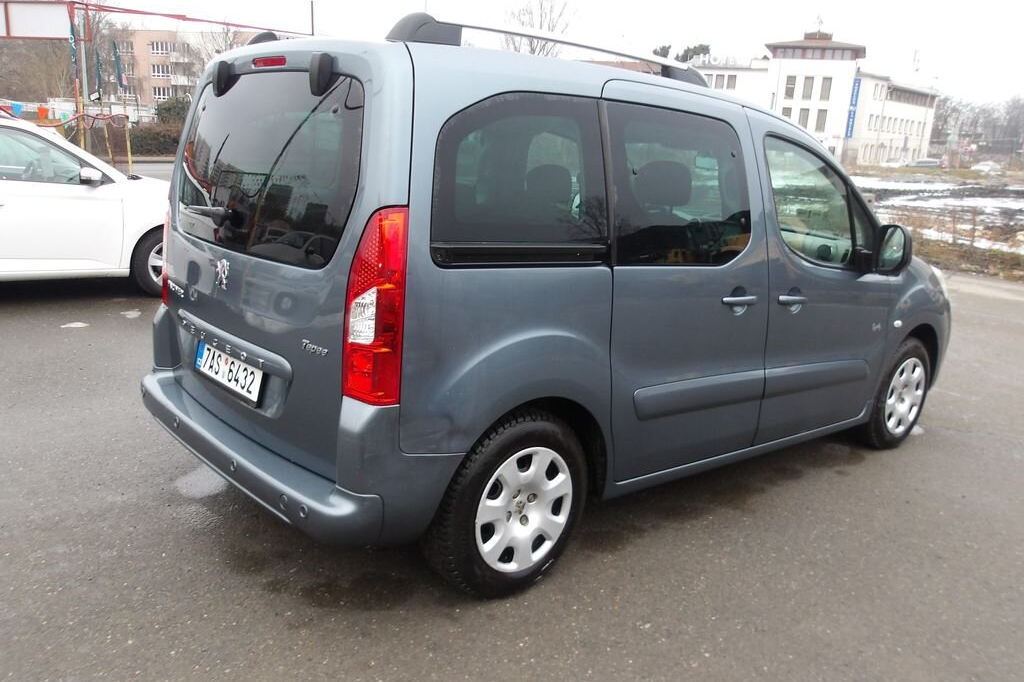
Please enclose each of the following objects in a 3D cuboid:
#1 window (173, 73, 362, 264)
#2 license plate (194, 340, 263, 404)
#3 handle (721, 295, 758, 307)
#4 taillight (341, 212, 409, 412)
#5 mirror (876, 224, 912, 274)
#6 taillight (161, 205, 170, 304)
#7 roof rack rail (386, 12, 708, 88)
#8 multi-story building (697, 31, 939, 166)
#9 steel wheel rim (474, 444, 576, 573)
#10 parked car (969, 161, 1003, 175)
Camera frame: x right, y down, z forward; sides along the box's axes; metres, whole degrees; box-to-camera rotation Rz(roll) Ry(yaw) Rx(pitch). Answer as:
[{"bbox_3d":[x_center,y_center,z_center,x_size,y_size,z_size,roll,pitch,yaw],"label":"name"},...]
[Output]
[{"bbox_3d":[-0.870,-0.591,2.656,0.085,0.580,1.220,9,6,-43],"label":"window"},{"bbox_3d":[-0.973,0.099,2.733,0.015,0.112,0.520,2,10,-42],"label":"license plate"},{"bbox_3d":[0.887,-0.155,3.109,0.215,0.037,0.047,-6,16,-40],"label":"handle"},{"bbox_3d":[-0.375,-0.096,2.129,0.130,0.525,0.150,-6,16,-40],"label":"taillight"},{"bbox_3d":[1.686,-0.411,3.586,0.130,0.225,0.190,-6,16,-40],"label":"mirror"},{"bbox_3d":[-1.418,-0.381,3.298,0.130,0.520,0.150,-6,16,-40],"label":"taillight"},{"bbox_3d":[0.228,-0.977,2.775,1.500,0.100,0.070,-9,17,-40],"label":"roof rack rail"},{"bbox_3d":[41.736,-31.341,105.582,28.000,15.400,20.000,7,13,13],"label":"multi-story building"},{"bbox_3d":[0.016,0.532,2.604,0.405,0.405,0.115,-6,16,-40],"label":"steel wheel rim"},{"bbox_3d":[62.314,-22.704,105.000,4.200,1.450,1.750,8,13,16],"label":"parked car"}]

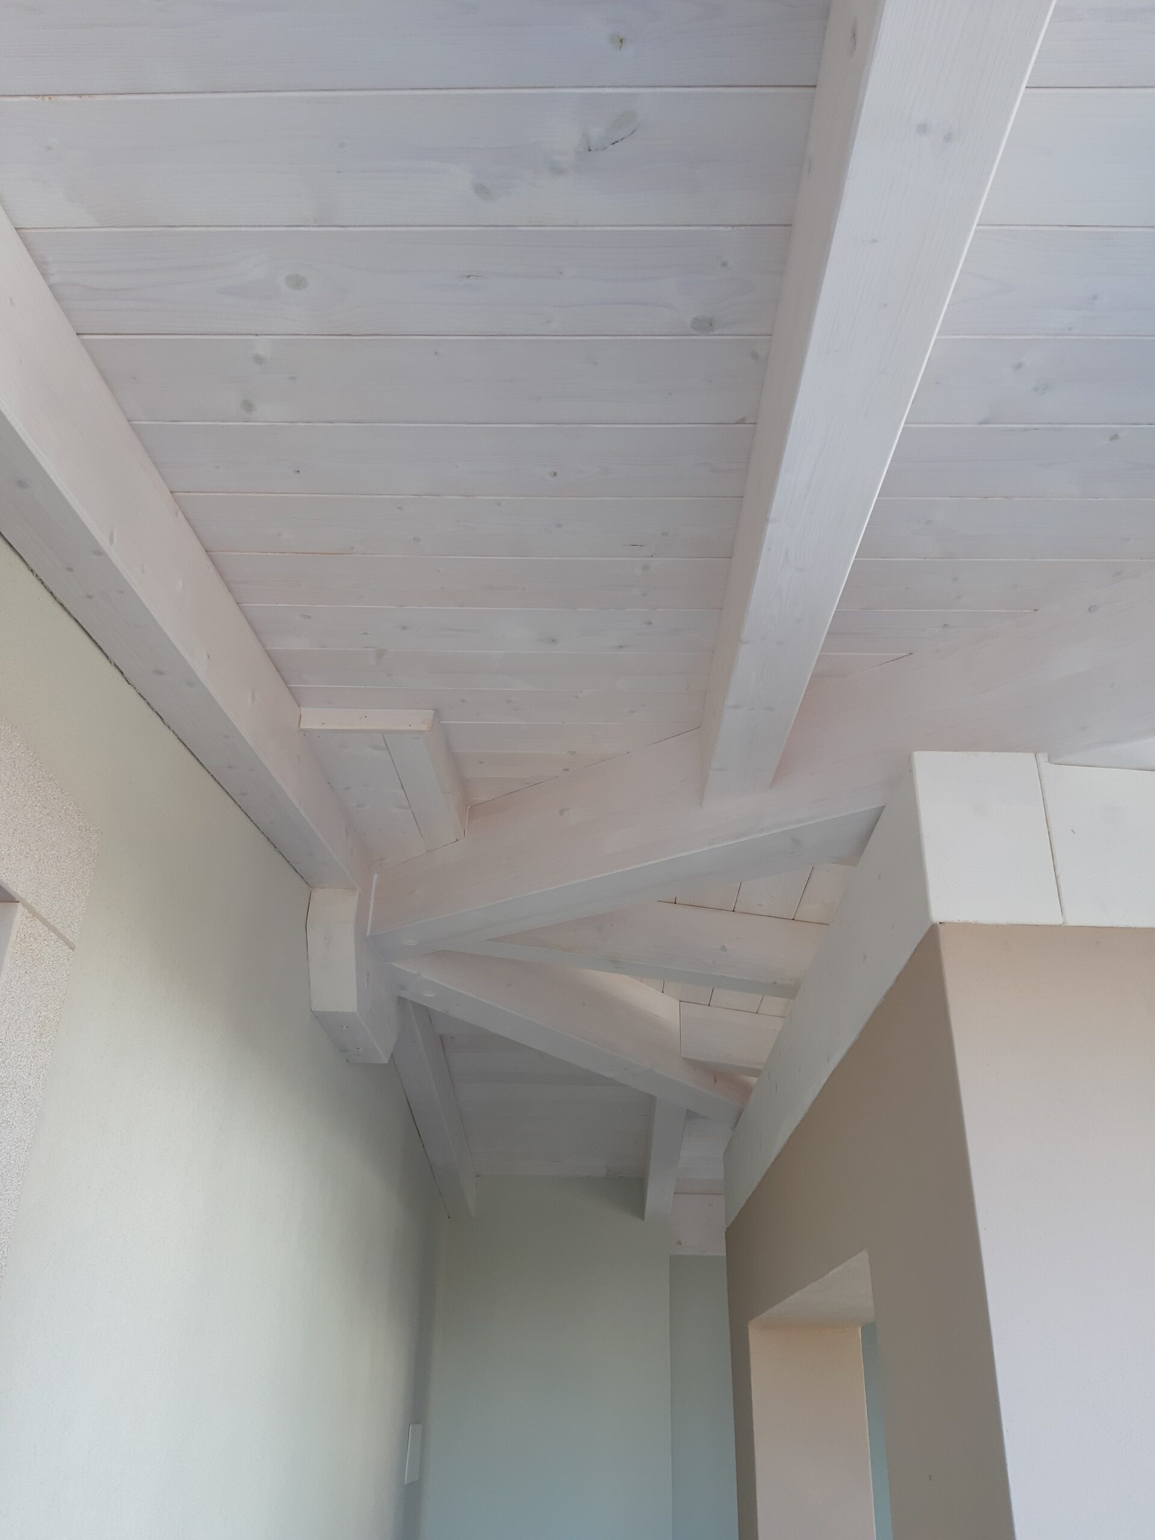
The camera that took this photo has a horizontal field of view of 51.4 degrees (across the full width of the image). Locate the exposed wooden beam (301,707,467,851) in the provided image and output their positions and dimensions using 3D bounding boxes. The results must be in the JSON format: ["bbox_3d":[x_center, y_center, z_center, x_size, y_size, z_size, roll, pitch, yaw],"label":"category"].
[{"bbox_3d":[-0.359,0.042,2.428,0.238,0.066,0.722,1,-23,2],"label":"exposed wooden beam"}]

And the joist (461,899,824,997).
[{"bbox_3d":[0.127,0.412,2.959,0.914,0.165,0.100,7,-28,5],"label":"joist"}]

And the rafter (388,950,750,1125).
[{"bbox_3d":[0.036,0.713,3.467,1.484,0.238,0.176,30,-39,-34],"label":"rafter"}]

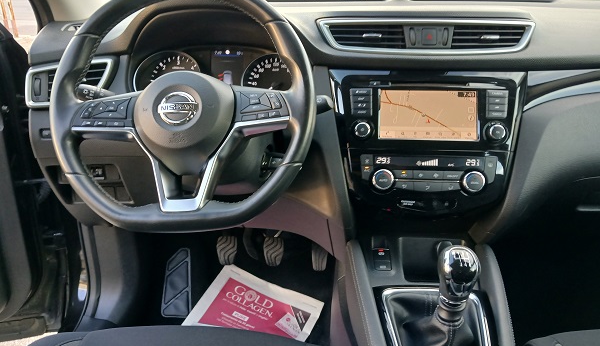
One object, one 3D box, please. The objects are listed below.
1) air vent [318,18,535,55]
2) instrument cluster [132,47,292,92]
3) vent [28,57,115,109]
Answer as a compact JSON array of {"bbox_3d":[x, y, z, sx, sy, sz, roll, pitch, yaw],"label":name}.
[{"bbox_3d":[0.198,-0.213,0.718,0.332,0.054,0.045,2,3,4],"label":"air vent"},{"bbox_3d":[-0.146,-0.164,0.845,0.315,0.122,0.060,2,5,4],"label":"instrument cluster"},{"bbox_3d":[-0.381,-0.154,0.770,0.150,0.078,0.045,-2,10,-5],"label":"vent"}]

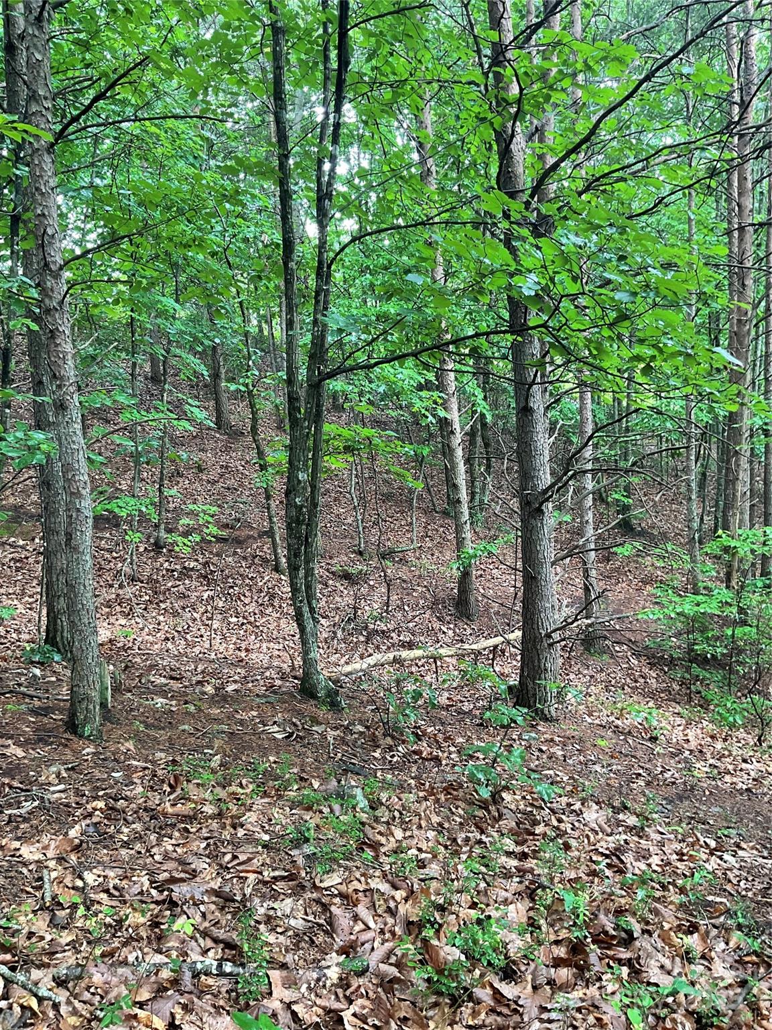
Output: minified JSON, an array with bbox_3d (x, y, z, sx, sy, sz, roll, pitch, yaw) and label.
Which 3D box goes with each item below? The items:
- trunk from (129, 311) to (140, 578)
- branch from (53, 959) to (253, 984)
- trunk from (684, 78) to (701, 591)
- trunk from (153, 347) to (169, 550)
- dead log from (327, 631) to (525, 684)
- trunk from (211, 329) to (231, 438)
[{"bbox_3d":[-2.678,-0.690,9.173,0.090,2.841,0.090,1,5,0],"label":"trunk"},{"bbox_3d":[-0.657,1.302,2.460,0.591,0.050,0.060,-2,5,2],"label":"branch"},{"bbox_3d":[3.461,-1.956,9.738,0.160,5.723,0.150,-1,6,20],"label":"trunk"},{"bbox_3d":[-2.647,-0.776,10.193,0.110,2.400,0.110,1,5,-15],"label":"trunk"},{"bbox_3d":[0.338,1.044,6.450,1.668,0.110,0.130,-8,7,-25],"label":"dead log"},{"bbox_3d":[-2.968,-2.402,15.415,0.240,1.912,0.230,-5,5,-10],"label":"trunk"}]

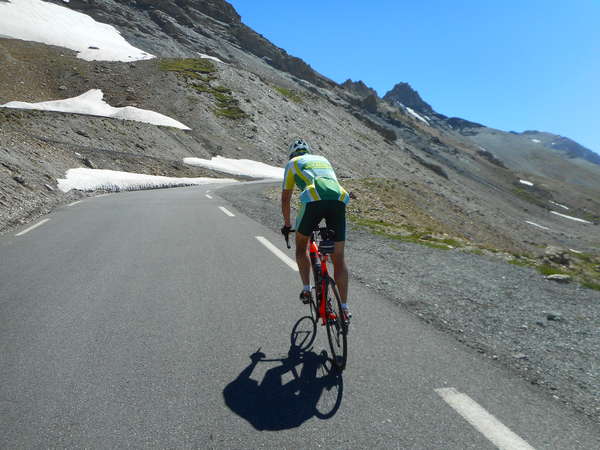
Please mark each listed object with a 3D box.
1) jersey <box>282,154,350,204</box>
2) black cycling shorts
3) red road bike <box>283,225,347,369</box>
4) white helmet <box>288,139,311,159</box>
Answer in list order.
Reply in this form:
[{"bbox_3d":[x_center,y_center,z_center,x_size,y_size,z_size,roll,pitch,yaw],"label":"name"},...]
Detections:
[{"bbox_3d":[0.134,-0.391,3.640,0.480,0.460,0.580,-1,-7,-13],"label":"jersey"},{"bbox_3d":[0.174,-0.057,3.500,0.380,0.360,0.370,-1,2,-9],"label":"black cycling shorts"},{"bbox_3d":[0.183,0.491,3.602,0.430,1.000,1.650,-5,7,-7],"label":"red road bike"},{"bbox_3d":[-0.002,-0.708,3.970,0.200,0.175,0.280,-1,-7,-8],"label":"white helmet"}]

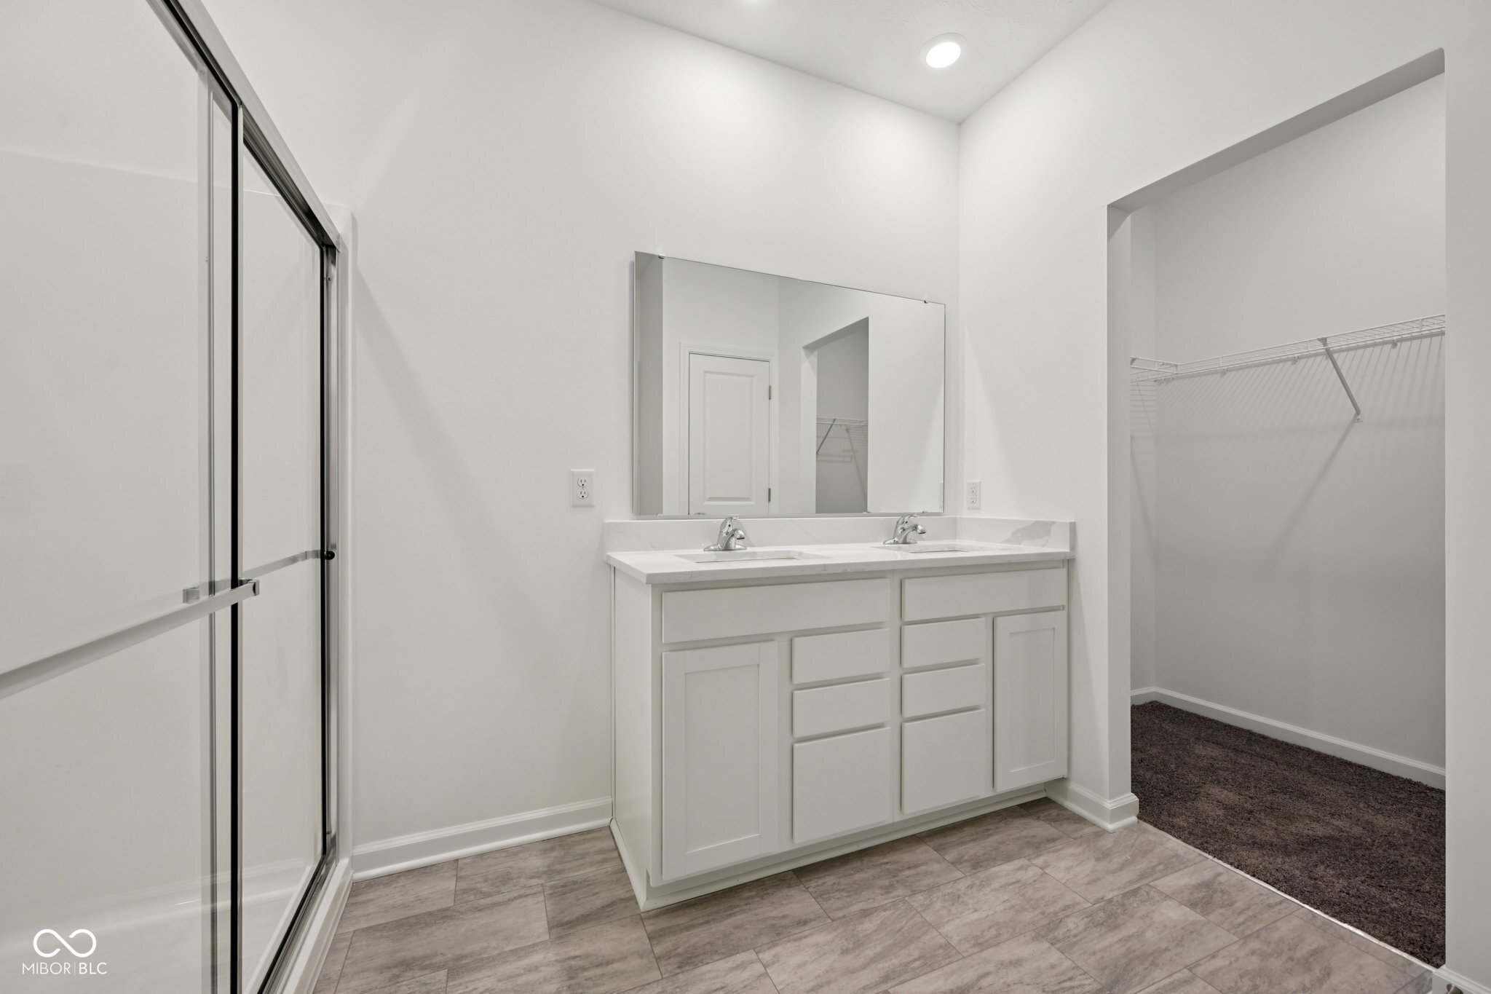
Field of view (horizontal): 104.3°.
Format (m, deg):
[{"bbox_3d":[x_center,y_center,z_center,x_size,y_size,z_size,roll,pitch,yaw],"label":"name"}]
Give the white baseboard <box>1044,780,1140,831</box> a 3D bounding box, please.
[{"bbox_3d":[1.226,1.062,2.053,0.157,0.088,0.245,0,0,-23],"label":"white baseboard"}]

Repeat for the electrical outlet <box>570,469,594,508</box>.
[{"bbox_3d":[-0.538,-0.028,1.924,0.077,0.122,0.010,0,0,-23],"label":"electrical outlet"}]

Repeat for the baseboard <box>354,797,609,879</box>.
[{"bbox_3d":[-0.788,1.057,1.806,0.734,0.088,0.025,0,0,-23],"label":"baseboard"}]

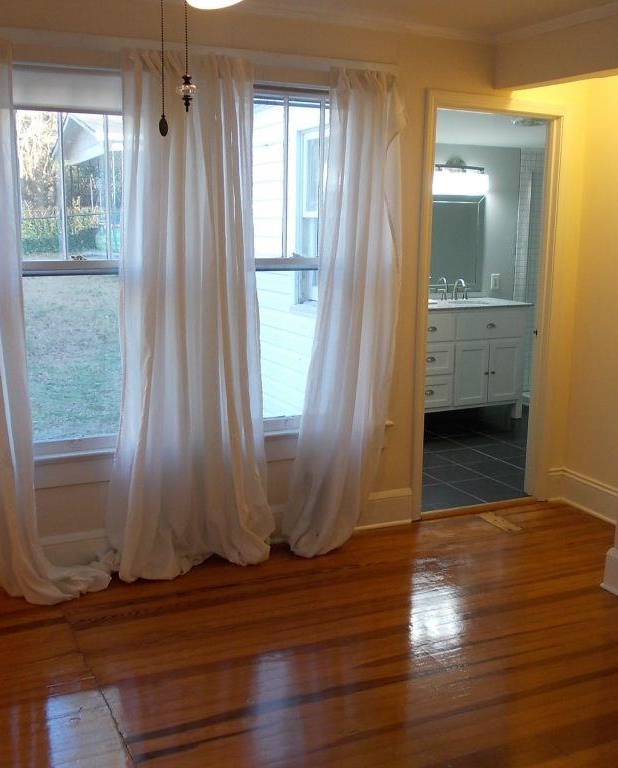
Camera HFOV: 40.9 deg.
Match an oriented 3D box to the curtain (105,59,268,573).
[{"bbox_3d":[-0.470,-0.242,3.454,0.770,2.140,0.220,-4,12,-25],"label":"curtain"}]

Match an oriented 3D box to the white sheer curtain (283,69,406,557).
[{"bbox_3d":[0.179,-0.296,3.761,0.570,2.145,0.210,-4,12,-25],"label":"white sheer curtain"}]

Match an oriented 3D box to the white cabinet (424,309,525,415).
[{"bbox_3d":[0.958,-0.173,6.493,1.500,0.914,0.560,-4,12,-25],"label":"white cabinet"}]

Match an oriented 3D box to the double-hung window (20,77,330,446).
[{"bbox_3d":[-0.530,-0.503,3.564,1.680,1.570,0.125,-4,12,-25],"label":"double-hung window"}]

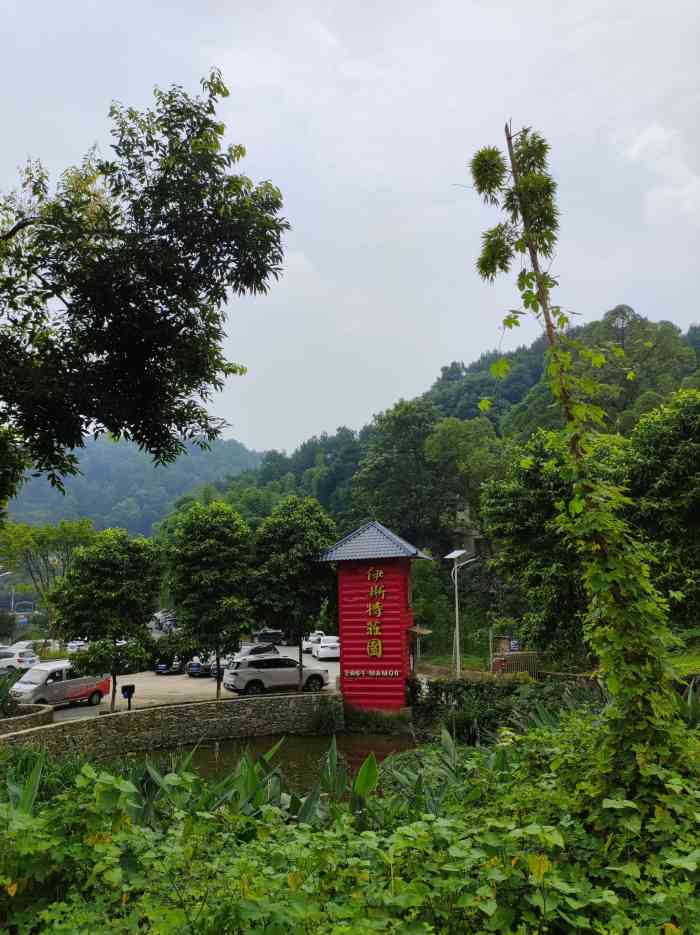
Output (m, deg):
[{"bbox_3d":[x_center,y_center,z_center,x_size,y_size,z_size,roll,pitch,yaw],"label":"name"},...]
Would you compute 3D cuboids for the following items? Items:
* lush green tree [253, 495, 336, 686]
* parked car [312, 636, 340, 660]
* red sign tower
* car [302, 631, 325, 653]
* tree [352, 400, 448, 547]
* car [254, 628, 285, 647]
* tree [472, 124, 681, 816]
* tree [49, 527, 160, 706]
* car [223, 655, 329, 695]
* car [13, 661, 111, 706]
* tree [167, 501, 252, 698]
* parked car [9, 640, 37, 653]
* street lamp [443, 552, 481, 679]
[{"bbox_3d":[-2.419,5.318,29.134,3.754,8.405,3.700,-1,-11,0],"label":"lush green tree"},{"bbox_3d":[-1.476,12.433,47.174,1.850,1.570,4.600,1,-11,-10],"label":"parked car"},{"bbox_3d":[1.051,5.881,27.376,3.750,7.370,3.600,-4,-12,14],"label":"red sign tower"},{"bbox_3d":[-2.324,13.778,53.829,1.820,1.620,4.600,-4,-11,15],"label":"car"},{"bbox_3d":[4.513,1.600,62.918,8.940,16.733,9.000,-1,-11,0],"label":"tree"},{"bbox_3d":[-7.337,15.653,63.162,1.850,1.700,4.600,6,-13,-29],"label":"car"},{"bbox_3d":[2.108,-0.404,6.502,1.606,6.631,1.500,-1,-11,0],"label":"tree"},{"bbox_3d":[-9.100,5.589,25.127,4.098,6.656,4.000,-1,-11,0],"label":"tree"},{"bbox_3d":[-3.236,9.216,30.388,4.680,1.700,1.870,4,-13,-24],"label":"car"},{"bbox_3d":[-12.918,9.771,30.156,1.680,1.850,4.300,-7,-13,31],"label":"car"},{"bbox_3d":[-5.807,5.803,29.301,3.600,8.400,3.600,-1,-11,0],"label":"tree"},{"bbox_3d":[-21.674,12.364,45.028,1.820,1.650,4.500,-7,-13,26],"label":"parked car"},{"bbox_3d":[5.710,7.444,34.639,1.950,6.700,0.800,-1,-11,0],"label":"street lamp"}]

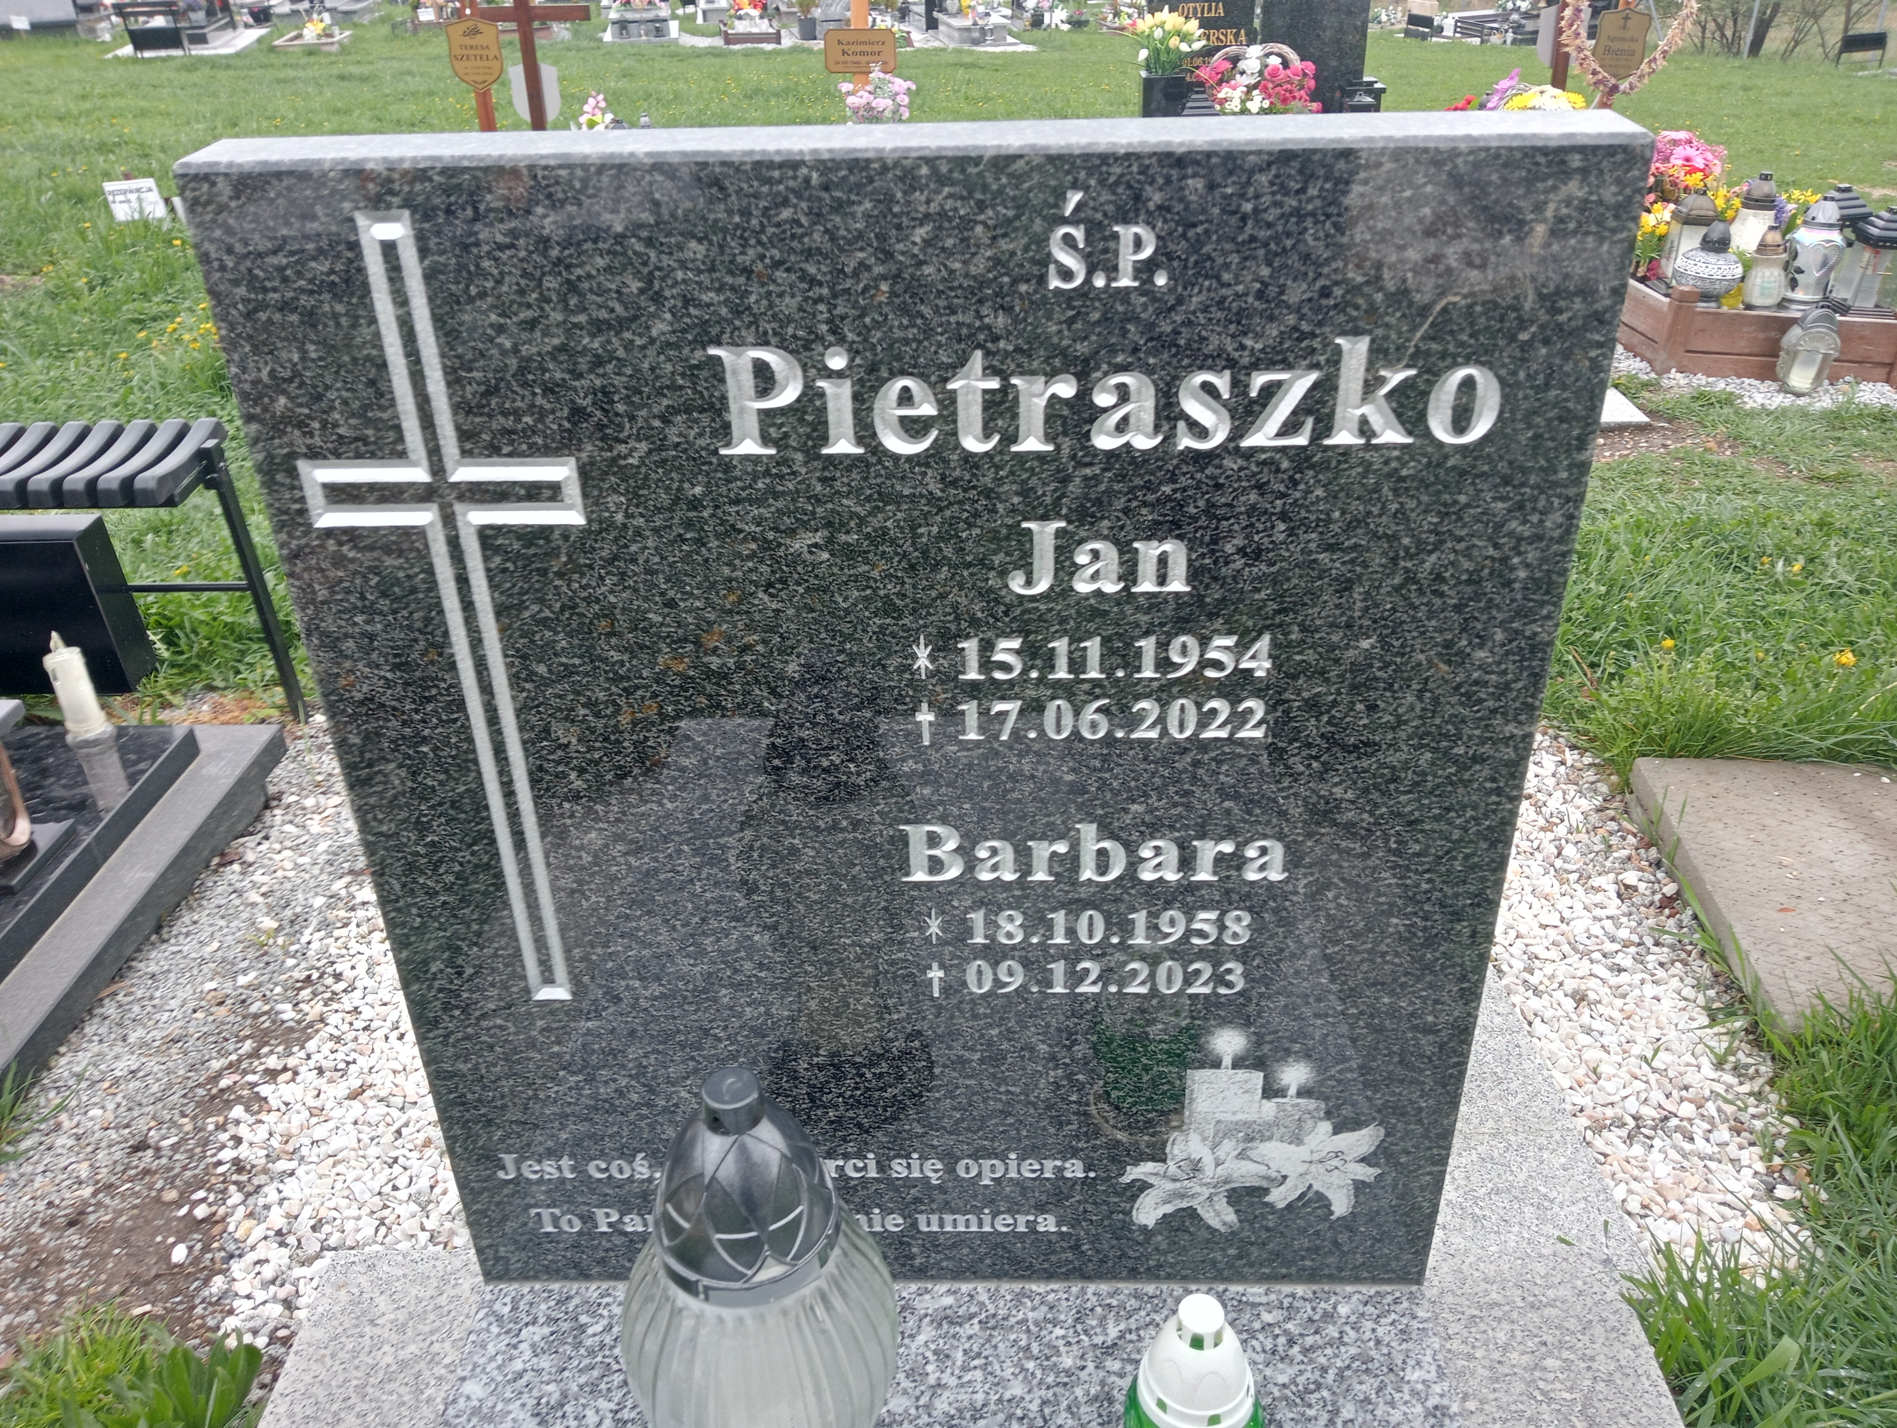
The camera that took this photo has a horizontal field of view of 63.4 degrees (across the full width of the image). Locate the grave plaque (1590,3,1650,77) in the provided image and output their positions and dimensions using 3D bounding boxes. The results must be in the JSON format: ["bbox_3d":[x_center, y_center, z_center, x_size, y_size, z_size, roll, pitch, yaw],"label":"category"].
[{"bbox_3d":[2.537,-2.542,5.811,0.195,0.245,0.020,8,30,8],"label":"grave plaque"}]

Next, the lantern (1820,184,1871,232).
[{"bbox_3d":[2.265,-1.225,3.944,0.150,0.260,0.150,10,32,20],"label":"lantern"}]

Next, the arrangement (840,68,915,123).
[{"bbox_3d":[-0.246,-2.167,5.519,0.260,0.280,0.230,-2,29,0],"label":"arrangement"}]

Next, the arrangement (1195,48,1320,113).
[{"bbox_3d":[1.069,-2.167,5.374,0.410,0.300,0.270,0,30,3],"label":"arrangement"}]

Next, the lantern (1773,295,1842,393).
[{"bbox_3d":[2.000,-0.857,3.568,0.105,0.195,0.100,1,30,5],"label":"lantern"}]

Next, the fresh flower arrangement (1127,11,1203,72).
[{"bbox_3d":[0.776,-2.382,5.450,0.250,0.205,0.200,-2,29,0],"label":"fresh flower arrangement"}]

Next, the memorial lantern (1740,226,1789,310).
[{"bbox_3d":[1.948,-1.066,3.666,0.102,0.187,0.102,10,32,20],"label":"memorial lantern"}]

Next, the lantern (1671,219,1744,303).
[{"bbox_3d":[1.846,-1.097,3.727,0.163,0.190,0.163,10,32,20],"label":"lantern"}]

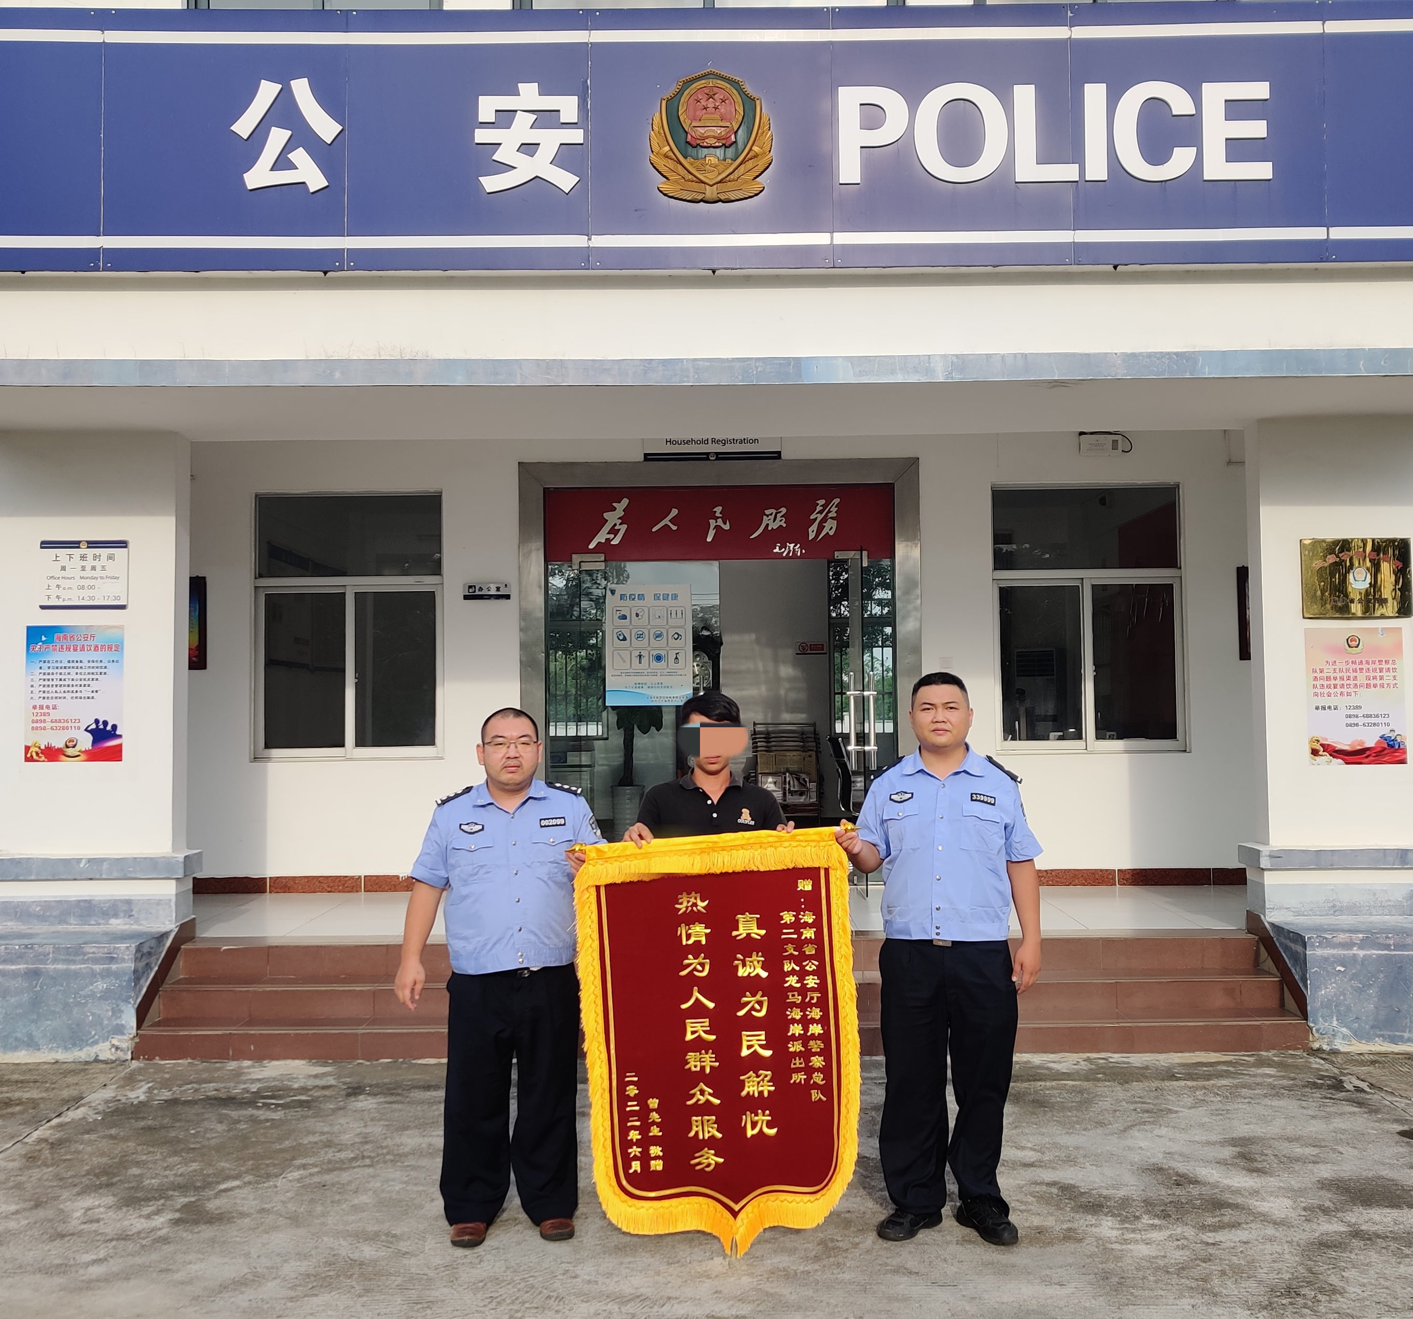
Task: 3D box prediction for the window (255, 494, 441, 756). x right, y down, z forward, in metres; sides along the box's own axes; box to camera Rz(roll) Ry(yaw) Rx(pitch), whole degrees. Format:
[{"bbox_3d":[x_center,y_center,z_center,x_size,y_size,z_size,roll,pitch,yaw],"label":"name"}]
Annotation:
[{"bbox_3d":[-2.319,-0.216,8.917,1.220,1.720,0.120,-1,-3,0],"label":"window"}]

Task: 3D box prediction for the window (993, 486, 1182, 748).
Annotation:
[{"bbox_3d":[2.486,-0.265,8.926,1.250,1.730,0.120,-1,-3,0],"label":"window"}]

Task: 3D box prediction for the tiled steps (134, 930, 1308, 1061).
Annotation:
[{"bbox_3d":[0.069,1.636,6.780,5.430,0.440,0.870,-1,-3,0],"label":"tiled steps"}]

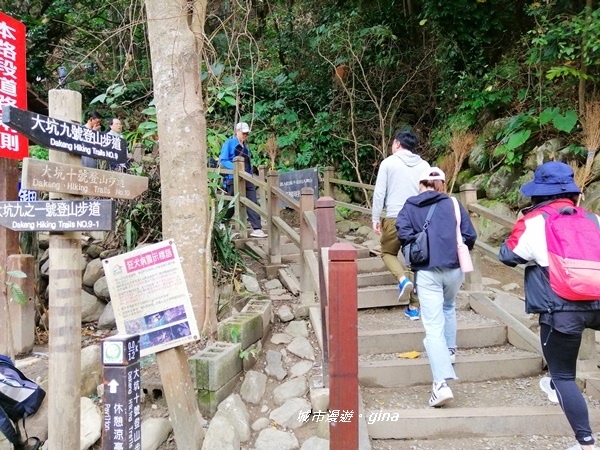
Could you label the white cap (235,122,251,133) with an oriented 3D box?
[{"bbox_3d":[-0.812,-1.395,6.480,0.180,0.130,0.250,-1,0,-38],"label":"white cap"}]

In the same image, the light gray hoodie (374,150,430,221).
[{"bbox_3d":[0.953,-0.355,4.150,0.550,0.670,0.320,-1,0,-12],"label":"light gray hoodie"}]

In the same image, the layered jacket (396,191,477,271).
[{"bbox_3d":[0.939,0.038,3.100,0.550,0.560,0.360,-1,0,-5],"label":"layered jacket"}]

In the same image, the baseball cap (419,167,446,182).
[{"bbox_3d":[0.930,-0.349,3.150,0.180,0.130,0.260,-1,0,-6],"label":"baseball cap"}]

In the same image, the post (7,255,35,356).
[{"bbox_3d":[-1.919,0.543,3.100,0.140,0.680,0.140,-1,0,11],"label":"post"}]

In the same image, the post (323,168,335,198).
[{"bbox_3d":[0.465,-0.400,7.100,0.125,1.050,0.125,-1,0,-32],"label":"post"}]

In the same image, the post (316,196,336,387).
[{"bbox_3d":[0.183,0.450,3.050,0.115,1.270,0.115,-1,0,-11],"label":"post"}]

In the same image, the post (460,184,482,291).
[{"bbox_3d":[1.693,0.133,4.450,0.125,1.060,0.125,-1,0,-5],"label":"post"}]

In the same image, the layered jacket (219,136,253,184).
[{"bbox_3d":[-0.923,-0.930,6.500,0.320,0.680,0.460,-1,0,44],"label":"layered jacket"}]

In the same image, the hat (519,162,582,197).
[{"bbox_3d":[1.437,-0.266,2.580,0.340,0.190,0.350,-1,0,-1],"label":"hat"}]

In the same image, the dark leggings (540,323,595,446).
[{"bbox_3d":[1.570,0.900,2.640,0.360,0.770,0.400,-1,0,0],"label":"dark leggings"}]

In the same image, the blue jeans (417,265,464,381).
[{"bbox_3d":[0.970,0.645,3.140,0.340,0.840,0.460,-1,0,-5],"label":"blue jeans"}]

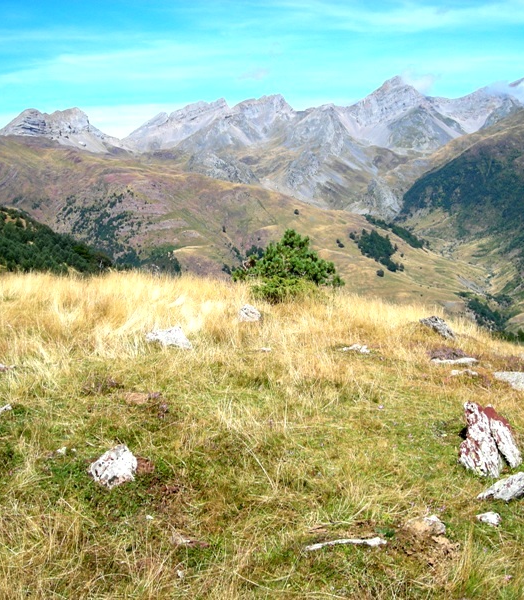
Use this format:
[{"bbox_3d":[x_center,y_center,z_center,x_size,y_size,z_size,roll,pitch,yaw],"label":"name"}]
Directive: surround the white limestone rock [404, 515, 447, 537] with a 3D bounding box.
[{"bbox_3d":[0.814,1.130,4.400,0.210,0.100,0.160,0,6,0],"label":"white limestone rock"}]

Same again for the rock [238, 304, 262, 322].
[{"bbox_3d":[-0.149,0.175,11.400,0.310,0.240,0.250,0,6,0],"label":"rock"}]

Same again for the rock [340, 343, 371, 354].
[{"bbox_3d":[1.022,0.530,9.600,0.320,0.120,0.240,0,6,0],"label":"rock"}]

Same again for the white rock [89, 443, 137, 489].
[{"bbox_3d":[-0.938,1.049,5.550,0.302,0.213,0.240,-1,5,-10],"label":"white rock"}]

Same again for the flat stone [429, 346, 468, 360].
[{"bbox_3d":[2.459,0.705,11.600,0.504,0.133,0.320,1,5,10],"label":"flat stone"}]

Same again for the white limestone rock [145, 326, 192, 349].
[{"bbox_3d":[-1.188,0.476,11.200,0.597,0.238,0.380,0,5,-5],"label":"white limestone rock"}]

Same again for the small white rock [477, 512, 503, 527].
[{"bbox_3d":[1.346,1.299,5.200,0.140,0.050,0.110,1,5,10],"label":"small white rock"}]

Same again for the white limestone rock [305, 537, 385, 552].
[{"bbox_3d":[0.392,1.147,4.120,0.380,0.070,0.130,0,6,0],"label":"white limestone rock"}]

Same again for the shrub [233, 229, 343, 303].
[{"bbox_3d":[0.392,-0.530,13.500,1.650,1.180,1.500,0,6,0],"label":"shrub"}]

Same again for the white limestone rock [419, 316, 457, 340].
[{"bbox_3d":[2.218,0.360,11.100,0.470,0.280,0.330,0,6,0],"label":"white limestone rock"}]

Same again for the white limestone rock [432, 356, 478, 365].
[{"bbox_3d":[2.071,0.648,9.400,0.490,0.090,0.250,0,6,0],"label":"white limestone rock"}]

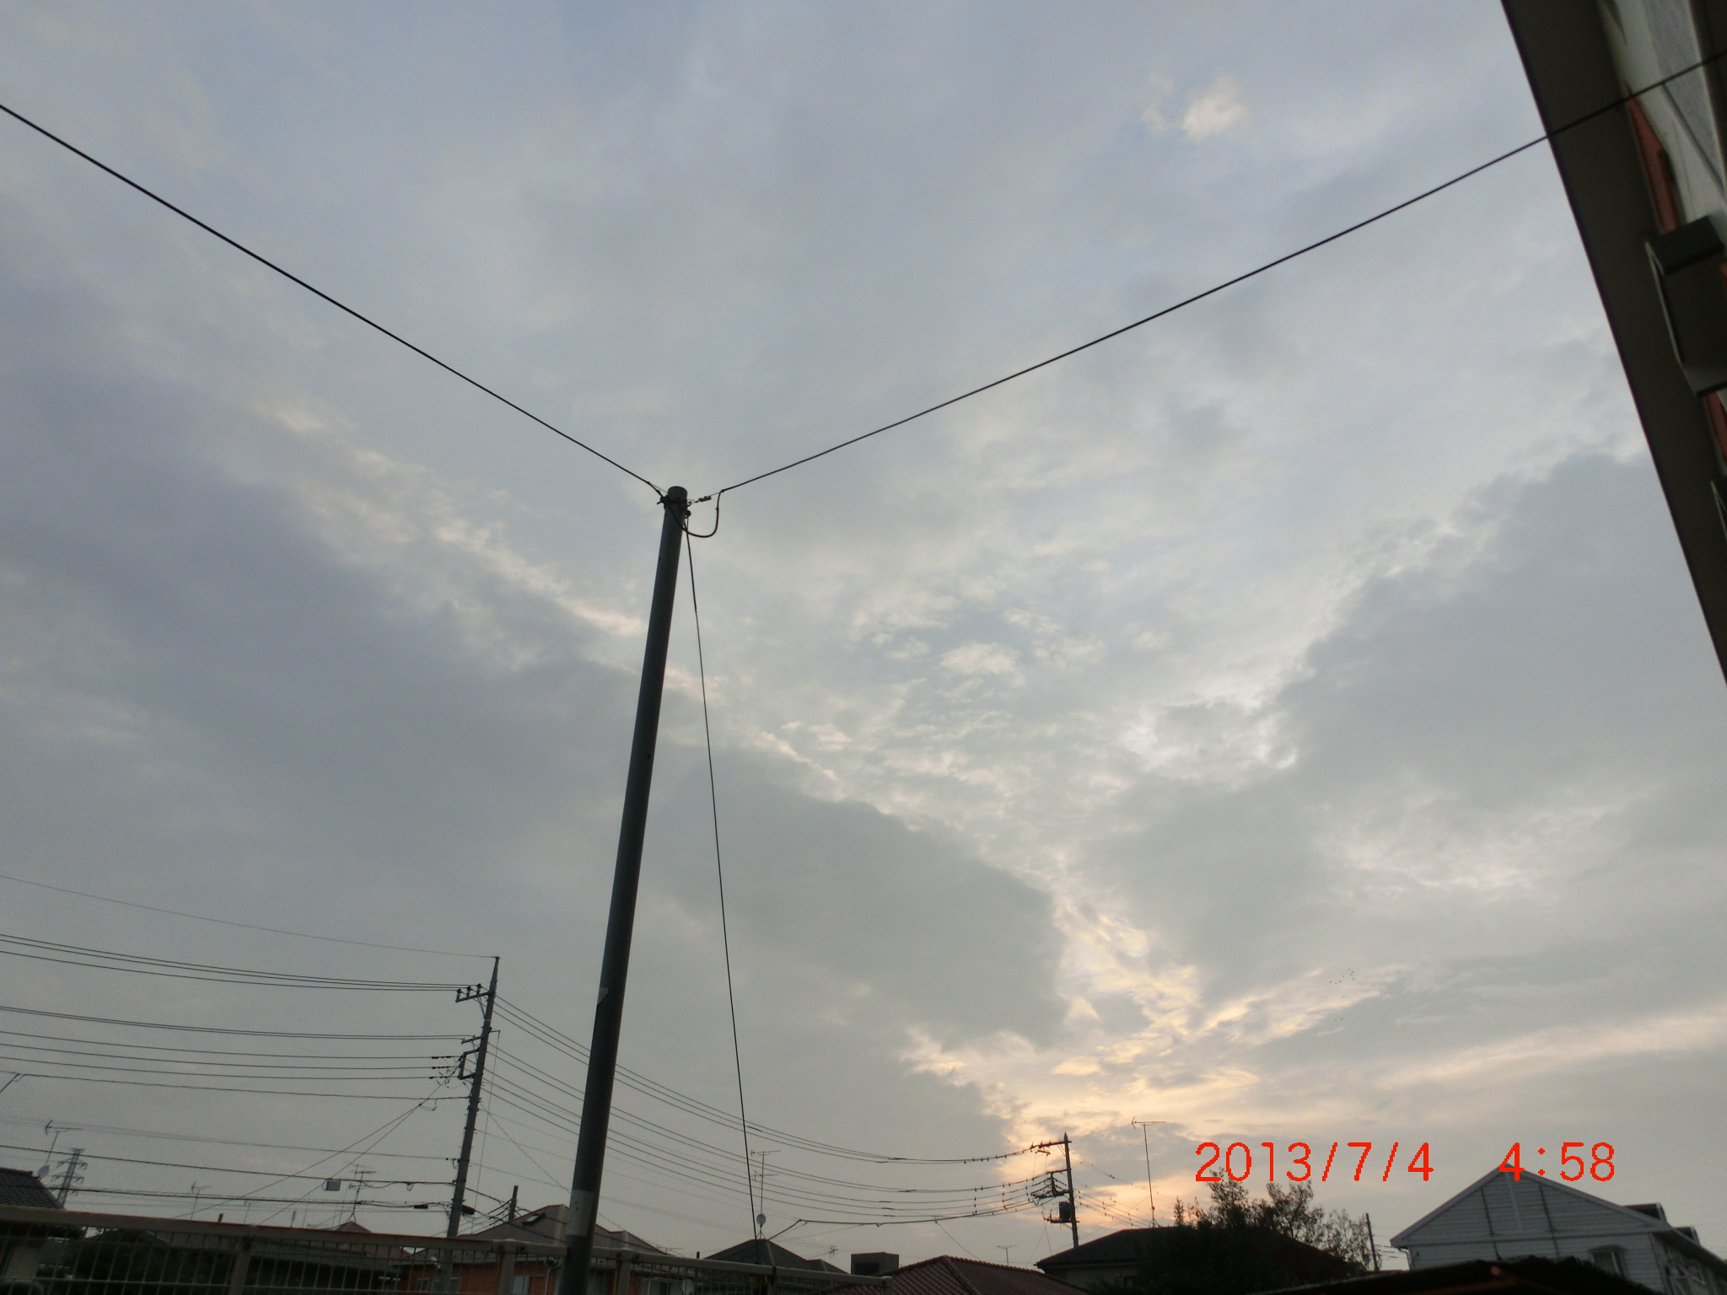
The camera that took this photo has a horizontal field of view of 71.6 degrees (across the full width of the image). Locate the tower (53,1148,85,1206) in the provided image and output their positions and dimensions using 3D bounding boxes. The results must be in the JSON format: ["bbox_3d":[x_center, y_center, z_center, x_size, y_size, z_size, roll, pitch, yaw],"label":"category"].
[{"bbox_3d":[-173.722,127.011,255.390,6.300,37.100,5.500,17,-34,-27],"label":"tower"}]

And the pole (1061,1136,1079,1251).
[{"bbox_3d":[9.825,29.346,54.006,0.360,14.020,0.360,-5,-34,7],"label":"pole"}]

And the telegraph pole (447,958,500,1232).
[{"bbox_3d":[-11.047,15.146,32.355,0.360,13.820,0.360,10,-35,-15],"label":"telegraph pole"}]

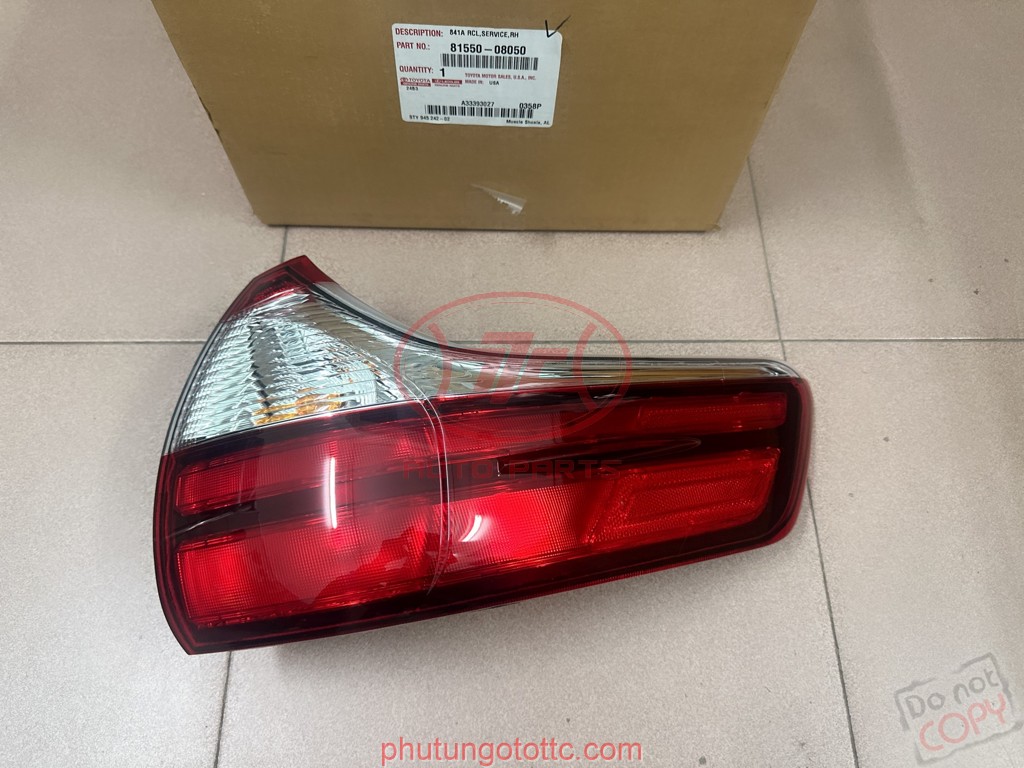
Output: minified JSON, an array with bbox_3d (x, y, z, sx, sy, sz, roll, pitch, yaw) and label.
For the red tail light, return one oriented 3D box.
[{"bbox_3d":[-0.002,0.025,0.450,0.427,0.160,0.262,-2,68,-2],"label":"red tail light"}]

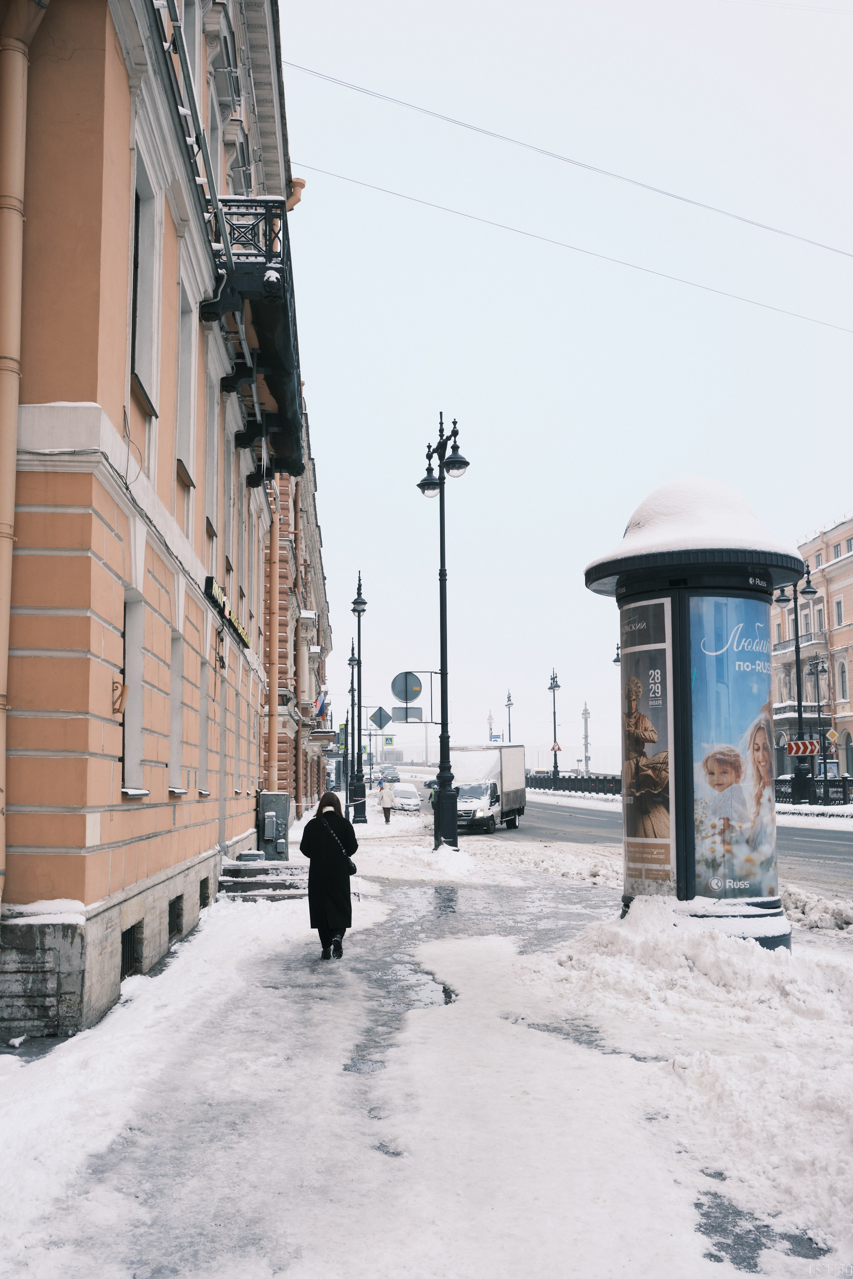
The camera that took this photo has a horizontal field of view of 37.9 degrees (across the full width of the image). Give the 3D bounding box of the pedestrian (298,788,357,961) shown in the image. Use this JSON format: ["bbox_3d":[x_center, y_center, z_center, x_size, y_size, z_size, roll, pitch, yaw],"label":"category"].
[{"bbox_3d":[-0.989,2.380,12.556,0.575,1.670,0.460,0,-7,-3],"label":"pedestrian"}]

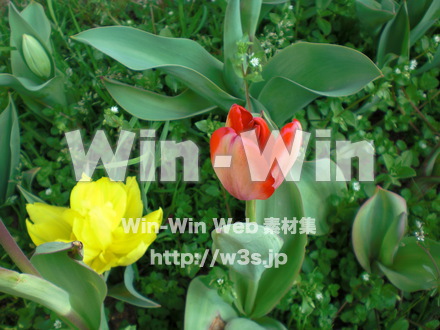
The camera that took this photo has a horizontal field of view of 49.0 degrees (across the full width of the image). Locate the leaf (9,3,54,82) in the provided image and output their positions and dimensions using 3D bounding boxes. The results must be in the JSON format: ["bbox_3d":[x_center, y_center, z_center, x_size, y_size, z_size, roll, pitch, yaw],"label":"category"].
[{"bbox_3d":[-0.238,-0.153,0.610,0.056,0.115,0.045,-6,31,-10],"label":"leaf"}]

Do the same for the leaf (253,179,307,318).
[{"bbox_3d":[0.056,0.078,0.455,0.052,0.140,0.038,13,17,15],"label":"leaf"}]

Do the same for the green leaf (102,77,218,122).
[{"bbox_3d":[-0.063,-0.074,0.540,0.142,0.026,0.038,11,45,-8],"label":"green leaf"}]

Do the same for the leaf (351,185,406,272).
[{"bbox_3d":[0.140,0.057,0.430,0.042,0.092,0.036,-3,32,-8],"label":"leaf"}]

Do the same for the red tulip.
[{"bbox_3d":[0.030,-0.009,0.400,0.074,0.073,0.066,0,47,0],"label":"red tulip"}]

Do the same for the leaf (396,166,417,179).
[{"bbox_3d":[0.188,0.008,0.490,0.022,0.005,0.013,0,45,-6],"label":"leaf"}]

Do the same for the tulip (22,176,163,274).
[{"bbox_3d":[-0.105,0.054,0.400,0.110,0.068,0.092,0,47,0],"label":"tulip"}]

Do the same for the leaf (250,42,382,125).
[{"bbox_3d":[0.107,-0.090,0.535,0.142,0.042,0.060,-19,45,10],"label":"leaf"}]

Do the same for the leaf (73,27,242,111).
[{"bbox_3d":[-0.068,-0.106,0.535,0.190,0.032,0.050,22,46,-7],"label":"leaf"}]

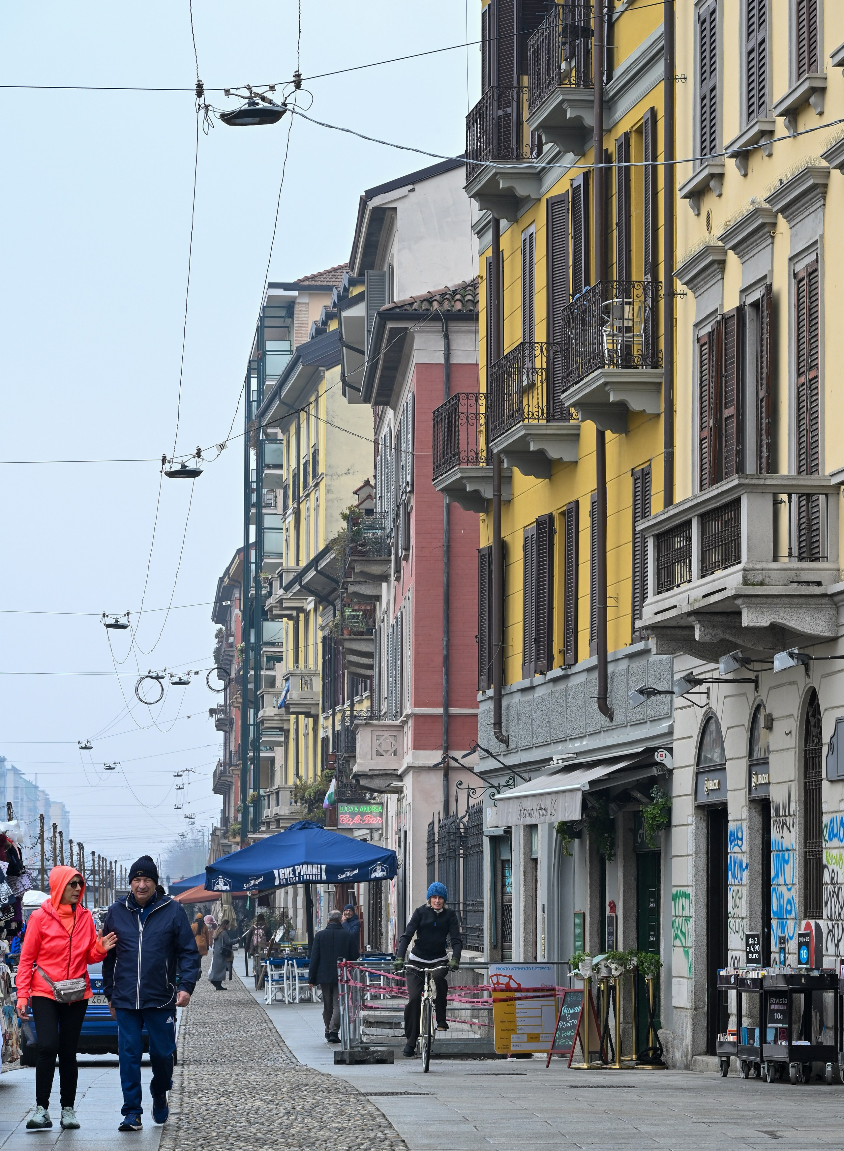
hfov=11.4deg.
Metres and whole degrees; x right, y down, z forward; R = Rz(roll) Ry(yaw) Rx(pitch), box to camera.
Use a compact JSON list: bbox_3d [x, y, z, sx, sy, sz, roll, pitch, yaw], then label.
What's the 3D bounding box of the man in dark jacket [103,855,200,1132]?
[{"bbox_3d":[-1.722,2.651,26.800,0.580,1.740,0.500,0,-5,2],"label":"man in dark jacket"}]

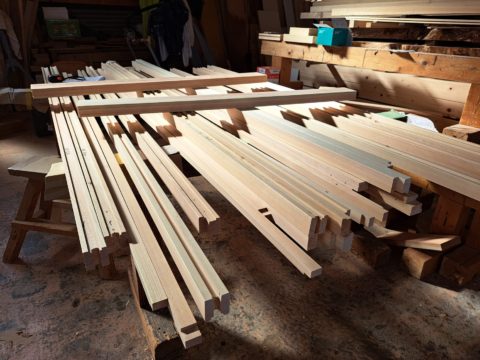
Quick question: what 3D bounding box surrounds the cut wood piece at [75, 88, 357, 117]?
[{"bbox_3d":[-0.029,-0.475,1.984,1.688,0.052,0.153,-8,26,-21],"label":"cut wood piece"}]

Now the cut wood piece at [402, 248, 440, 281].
[{"bbox_3d":[0.878,0.393,1.610,0.122,0.100,0.120,-9,26,-22],"label":"cut wood piece"}]

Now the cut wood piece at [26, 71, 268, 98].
[{"bbox_3d":[-0.547,-0.723,2.496,1.755,0.053,0.153,-14,29,-30],"label":"cut wood piece"}]

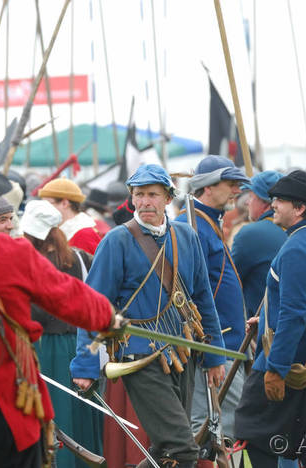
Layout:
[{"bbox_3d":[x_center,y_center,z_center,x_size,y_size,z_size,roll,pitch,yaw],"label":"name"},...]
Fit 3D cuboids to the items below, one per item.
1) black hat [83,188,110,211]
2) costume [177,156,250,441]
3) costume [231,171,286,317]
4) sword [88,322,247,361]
[{"bbox_3d":[-0.479,-0.289,58.000,0.280,0.180,0.300,-1,0,0],"label":"black hat"},{"bbox_3d":[0.294,0.532,32.600,0.400,1.830,0.530,-1,0,22],"label":"costume"},{"bbox_3d":[0.616,0.539,34.600,0.400,1.740,0.520,-1,0,37],"label":"costume"},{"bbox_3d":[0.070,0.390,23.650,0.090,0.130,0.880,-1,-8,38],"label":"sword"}]

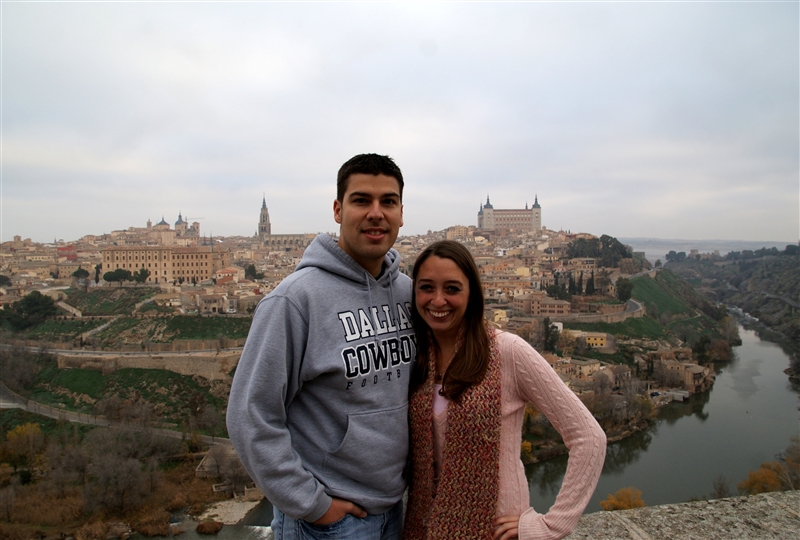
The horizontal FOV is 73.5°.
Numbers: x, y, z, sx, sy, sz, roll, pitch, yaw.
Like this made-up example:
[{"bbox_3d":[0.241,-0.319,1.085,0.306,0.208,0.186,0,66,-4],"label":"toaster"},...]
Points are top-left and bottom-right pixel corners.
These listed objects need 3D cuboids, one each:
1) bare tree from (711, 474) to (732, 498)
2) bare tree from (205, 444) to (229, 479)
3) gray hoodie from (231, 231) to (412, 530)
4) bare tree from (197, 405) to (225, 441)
[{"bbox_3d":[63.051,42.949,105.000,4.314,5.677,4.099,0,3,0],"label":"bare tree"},{"bbox_3d":[-55.841,58.276,162.929,7.303,10.328,6.938,0,3,0],"label":"bare tree"},{"bbox_3d":[-0.090,0.240,1.350,0.600,0.690,0.370,-2,4,-35],"label":"gray hoodie"},{"bbox_3d":[-63.807,51.349,180.276,9.428,12.100,8.957,0,3,0],"label":"bare tree"}]

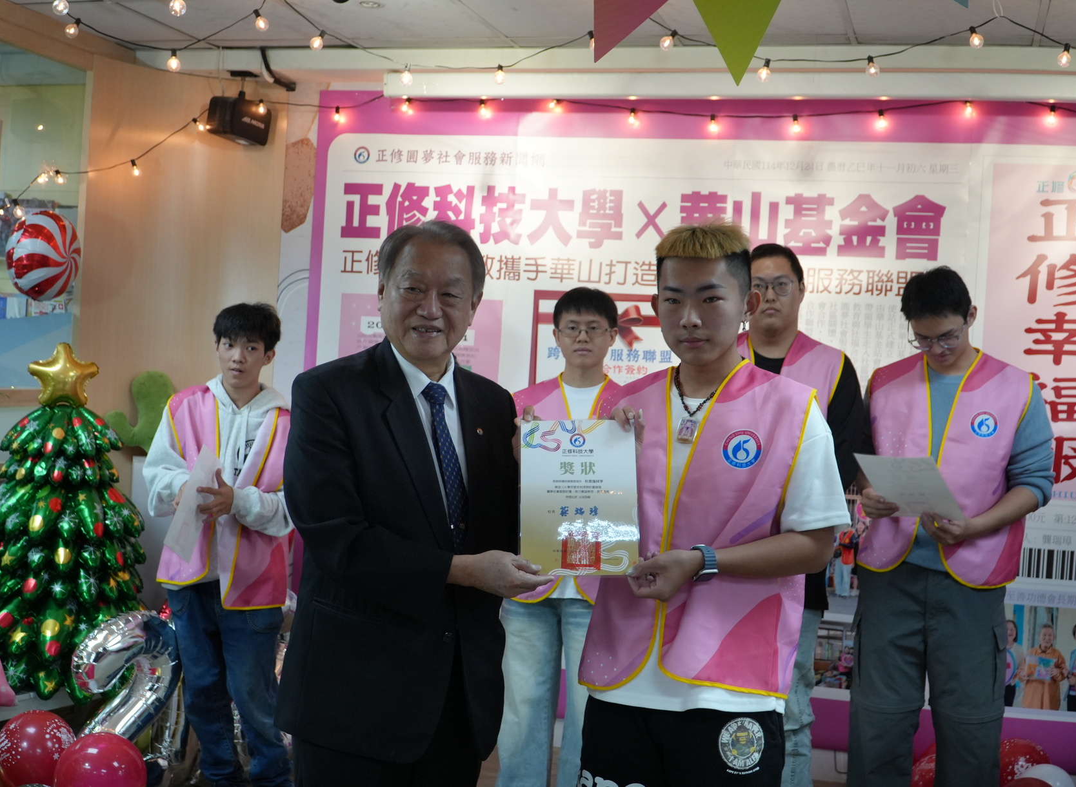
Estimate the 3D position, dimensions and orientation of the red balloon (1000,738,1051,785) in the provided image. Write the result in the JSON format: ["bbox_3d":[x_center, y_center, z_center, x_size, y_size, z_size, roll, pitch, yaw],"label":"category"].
[{"bbox_3d":[1.675,1.341,4.250,0.260,0.275,0.260,4,1,22],"label":"red balloon"}]

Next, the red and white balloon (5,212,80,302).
[{"bbox_3d":[-1.749,-0.482,4.280,0.220,0.320,0.320,4,1,16],"label":"red and white balloon"}]

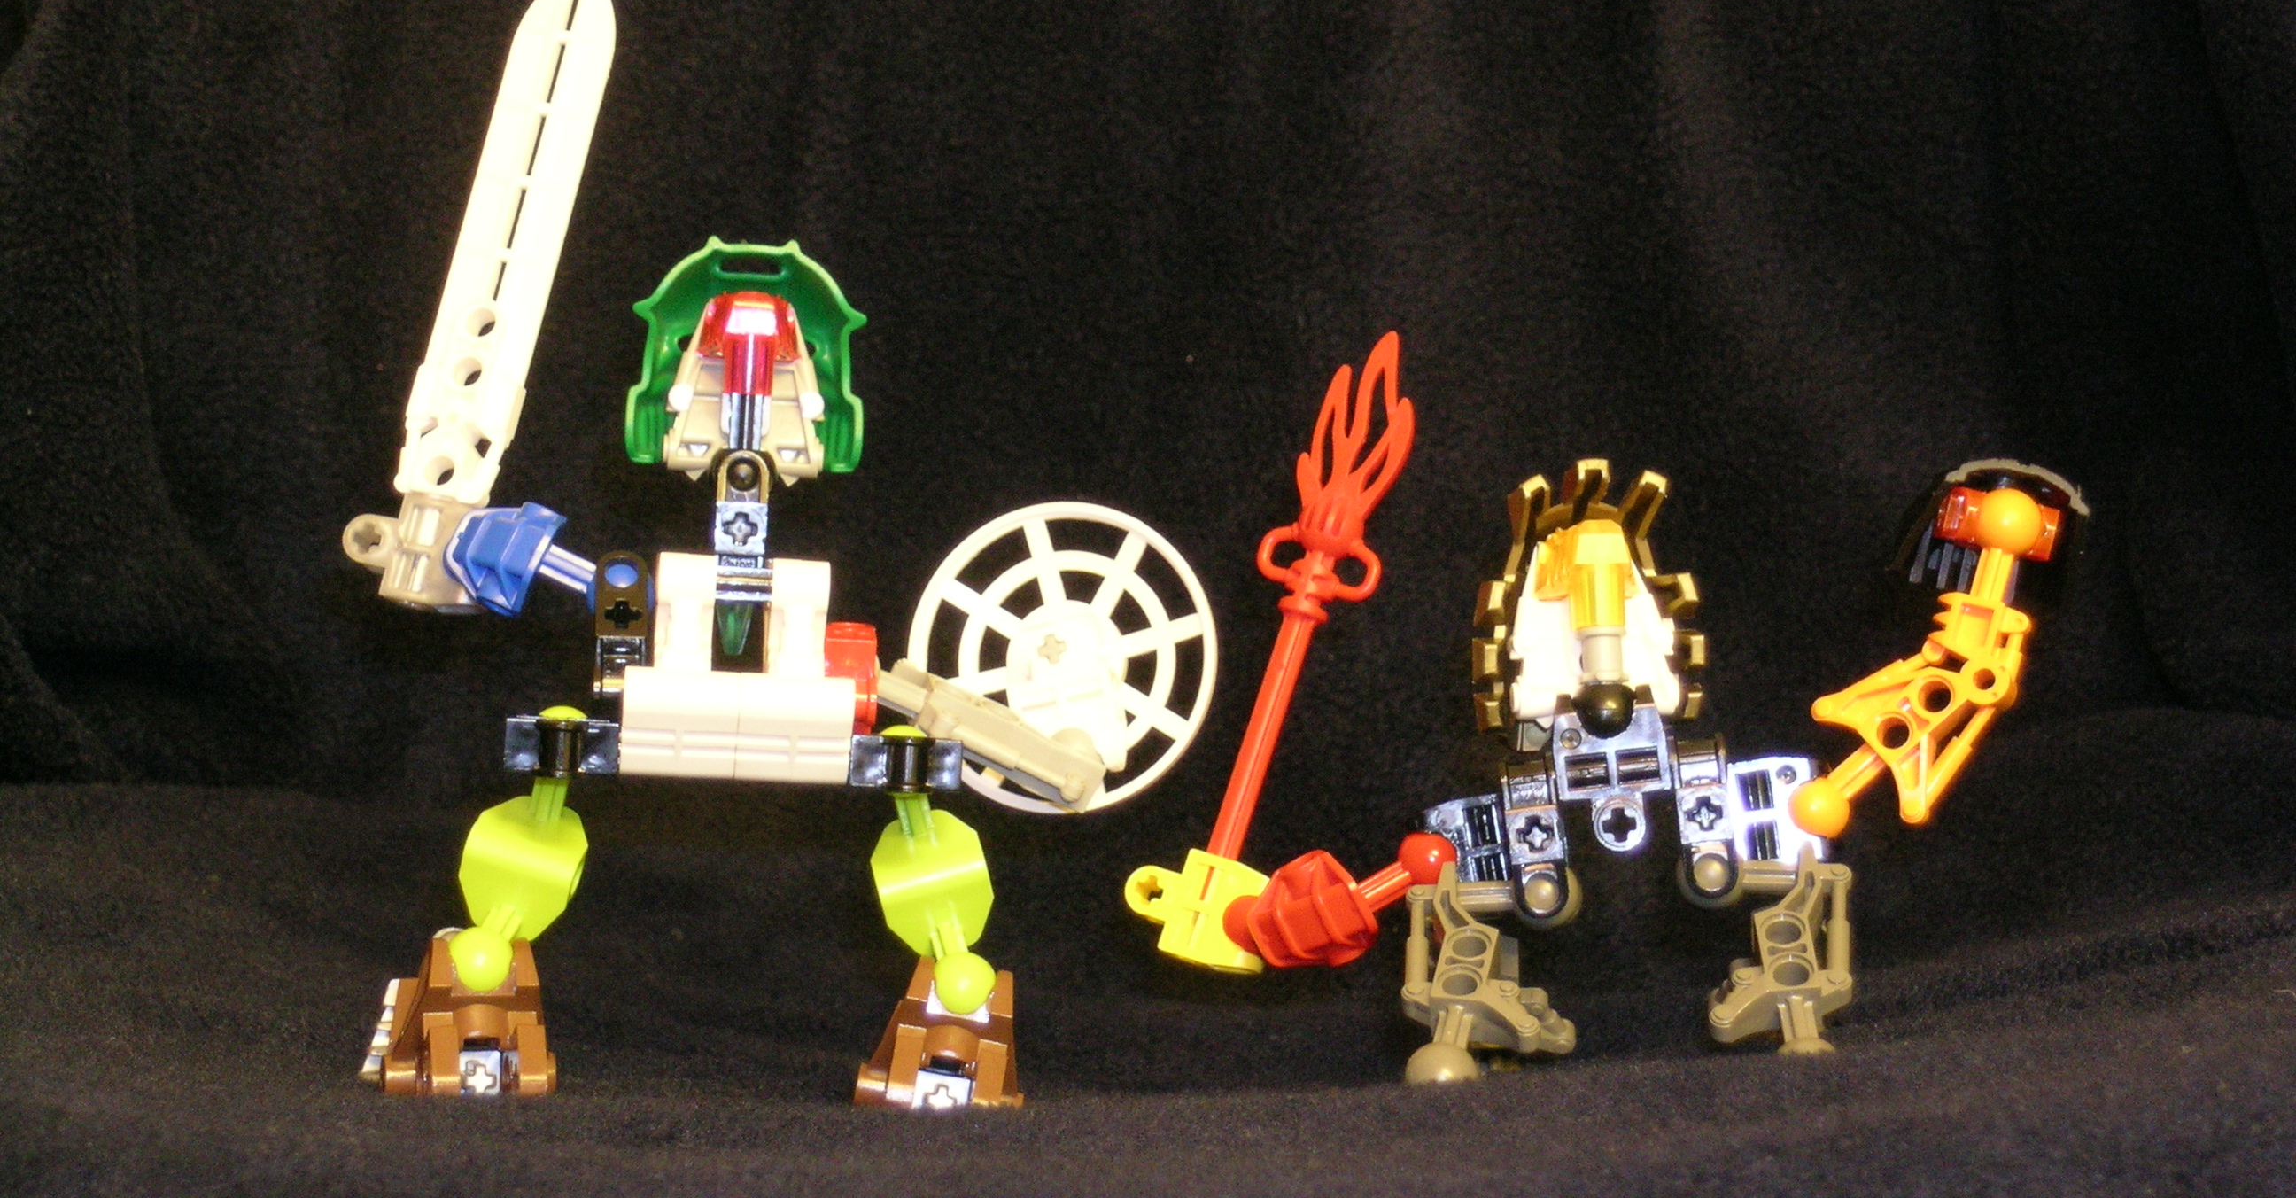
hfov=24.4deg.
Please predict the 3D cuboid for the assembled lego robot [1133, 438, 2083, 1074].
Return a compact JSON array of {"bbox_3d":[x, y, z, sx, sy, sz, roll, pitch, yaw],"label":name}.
[{"bbox_3d":[0.068,0.023,0.785,0.140,0.096,0.060,0,8,0],"label":"assembled lego robot"}]

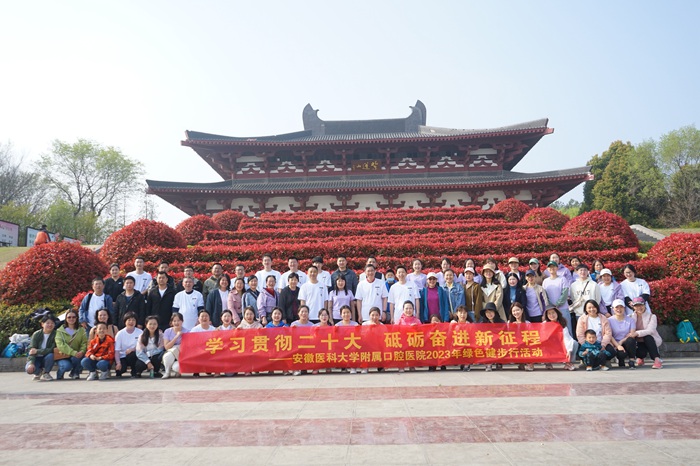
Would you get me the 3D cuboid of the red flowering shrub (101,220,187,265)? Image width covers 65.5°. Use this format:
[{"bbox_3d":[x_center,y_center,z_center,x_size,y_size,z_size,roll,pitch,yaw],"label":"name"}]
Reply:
[{"bbox_3d":[-7.171,0.409,18.867,2.950,1.850,2.900,-2,-8,2],"label":"red flowering shrub"}]

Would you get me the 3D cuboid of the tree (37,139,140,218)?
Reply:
[{"bbox_3d":[-21.529,-3.709,44.403,8.500,8.300,8.000,-2,-8,2],"label":"tree"}]

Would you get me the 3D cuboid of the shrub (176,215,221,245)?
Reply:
[{"bbox_3d":[-6.974,-0.040,25.081,2.200,1.650,2.200,-2,-8,2],"label":"shrub"}]

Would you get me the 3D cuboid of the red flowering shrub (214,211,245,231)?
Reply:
[{"bbox_3d":[-6.875,-0.515,30.888,2.100,1.550,2.100,-2,-8,2],"label":"red flowering shrub"}]

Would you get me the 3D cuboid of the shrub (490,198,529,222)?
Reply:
[{"bbox_3d":[9.129,-1.130,30.581,2.300,1.650,2.300,-2,-8,2],"label":"shrub"}]

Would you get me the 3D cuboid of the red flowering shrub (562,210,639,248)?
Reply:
[{"bbox_3d":[8.858,0.072,19.074,2.700,1.750,2.700,-2,-8,2],"label":"red flowering shrub"}]

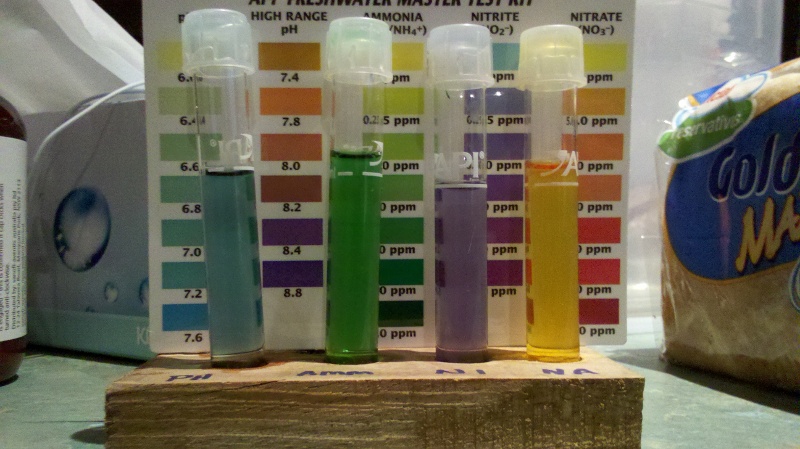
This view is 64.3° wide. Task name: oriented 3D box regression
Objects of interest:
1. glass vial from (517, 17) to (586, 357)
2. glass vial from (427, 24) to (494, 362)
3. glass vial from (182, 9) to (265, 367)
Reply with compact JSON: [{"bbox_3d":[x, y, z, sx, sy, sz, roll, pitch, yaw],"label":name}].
[{"bbox_3d":[0.040,-0.004,0.165,0.017,0.092,0.017,0,2,0],"label":"glass vial"},{"bbox_3d":[0.016,-0.004,0.165,0.017,0.092,0.017,0,2,0],"label":"glass vial"},{"bbox_3d":[-0.043,-0.005,0.159,0.017,0.092,0.017,-2,3,0],"label":"glass vial"}]

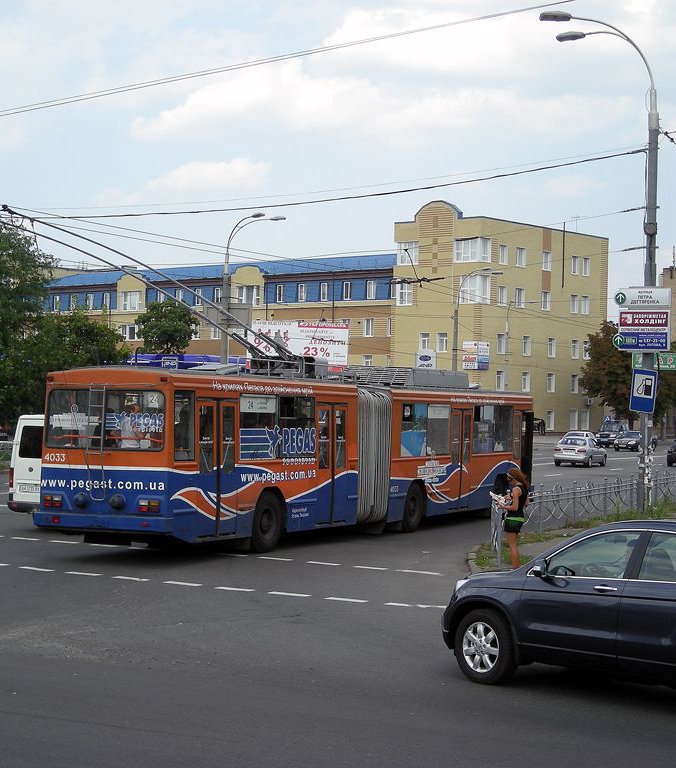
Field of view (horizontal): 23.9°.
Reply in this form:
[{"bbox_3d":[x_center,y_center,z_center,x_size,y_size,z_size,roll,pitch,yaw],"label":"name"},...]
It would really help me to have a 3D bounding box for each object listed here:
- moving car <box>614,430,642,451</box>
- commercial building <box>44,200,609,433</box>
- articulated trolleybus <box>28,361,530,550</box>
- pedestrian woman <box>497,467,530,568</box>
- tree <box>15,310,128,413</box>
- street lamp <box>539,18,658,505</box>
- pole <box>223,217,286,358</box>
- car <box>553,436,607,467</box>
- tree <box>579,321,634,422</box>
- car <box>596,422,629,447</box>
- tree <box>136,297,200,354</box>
[{"bbox_3d":[21.483,4.215,117.012,1.760,1.460,4.450,1,-1,22],"label":"moving car"},{"bbox_3d":[-3.891,-6.688,184.491,71.000,22.300,20.400,1,-1,45],"label":"commercial building"},{"bbox_3d":[0.001,1.396,33.724,2.700,3.500,17.800,1,-1,26],"label":"articulated trolleybus"},{"bbox_3d":[2.652,2.087,24.184,0.460,1.631,0.470,1,-1,30],"label":"pedestrian woman"},{"bbox_3d":[-15.623,-0.294,92.922,6.637,7.975,6.400,2,-1,-10],"label":"tree"},{"bbox_3d":[6.608,-3.023,40.075,2.900,12.300,2.500,1,-1,22],"label":"street lamp"},{"bbox_3d":[-4.525,-2.483,81.330,3.200,12.598,1.700,1,-1,27],"label":"pole"},{"bbox_3d":[11.993,3.338,79.000,1.690,1.430,4.250,1,-1,22],"label":"car"},{"bbox_3d":[28.504,-0.610,163.096,8.000,11.900,8.000,1,-1,24],"label":"tree"},{"bbox_3d":[21.550,3.932,125.016,1.900,1.950,4.600,1,-1,22],"label":"car"},{"bbox_3d":[-12.782,-1.526,122.084,5.000,10.400,5.000,2,-1,0],"label":"tree"}]

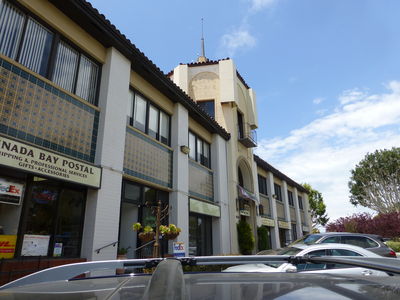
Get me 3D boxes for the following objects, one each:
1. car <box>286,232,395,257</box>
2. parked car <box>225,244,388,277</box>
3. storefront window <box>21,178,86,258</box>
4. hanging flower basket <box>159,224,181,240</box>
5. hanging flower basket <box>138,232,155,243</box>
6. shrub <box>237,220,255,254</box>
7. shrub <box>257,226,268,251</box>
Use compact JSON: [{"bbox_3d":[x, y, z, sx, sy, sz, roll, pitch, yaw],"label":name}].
[{"bbox_3d":[4.419,3.779,9.724,4.650,1.660,1.840,0,-19,-3],"label":"car"},{"bbox_3d":[2.857,3.124,7.051,4.650,1.450,1.780,-1,-19,-1],"label":"parked car"},{"bbox_3d":[-3.464,1.688,6.776,0.100,1.787,1.516,-10,-21,25],"label":"storefront window"},{"bbox_3d":[-0.719,1.964,6.600,0.500,0.380,0.500,-1,-19,0],"label":"hanging flower basket"},{"bbox_3d":[-1.261,2.078,6.600,0.400,0.260,0.400,-1,-19,0],"label":"hanging flower basket"},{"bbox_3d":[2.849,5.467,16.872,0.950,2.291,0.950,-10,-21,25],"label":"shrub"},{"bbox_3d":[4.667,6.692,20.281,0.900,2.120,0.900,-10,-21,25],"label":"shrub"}]

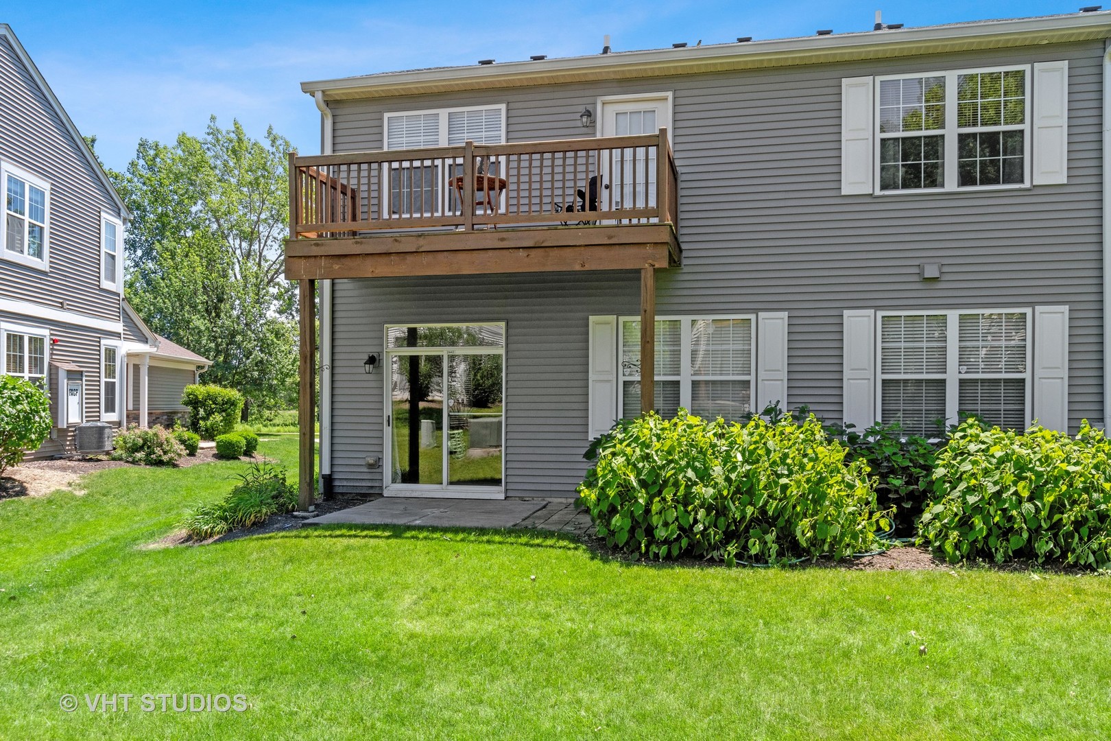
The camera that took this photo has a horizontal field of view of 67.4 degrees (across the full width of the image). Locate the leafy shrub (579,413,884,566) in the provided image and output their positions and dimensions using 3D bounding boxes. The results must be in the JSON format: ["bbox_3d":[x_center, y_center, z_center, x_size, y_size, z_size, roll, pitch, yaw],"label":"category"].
[{"bbox_3d":[1.732,1.095,8.322,3.000,1.330,1.600,0,-1,12],"label":"leafy shrub"}]

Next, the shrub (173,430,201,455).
[{"bbox_3d":[-8.799,1.691,19.800,0.750,0.640,0.720,1,-1,-27],"label":"shrub"}]

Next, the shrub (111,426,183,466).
[{"bbox_3d":[-8.406,1.539,17.200,1.500,0.820,1.300,1,-1,-27],"label":"shrub"}]

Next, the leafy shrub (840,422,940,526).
[{"bbox_3d":[3.912,1.190,9.600,1.350,1.150,1.100,0,-1,12],"label":"leafy shrub"}]

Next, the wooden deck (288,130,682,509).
[{"bbox_3d":[-0.846,-0.471,10.786,4.850,4.470,1.800,0,-1,12],"label":"wooden deck"}]

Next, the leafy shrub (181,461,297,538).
[{"bbox_3d":[-3.560,1.463,9.691,0.900,0.700,1.700,0,-1,12],"label":"leafy shrub"}]

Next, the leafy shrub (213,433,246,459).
[{"bbox_3d":[-7.463,1.706,19.100,0.740,0.610,0.740,1,-1,-27],"label":"leafy shrub"}]

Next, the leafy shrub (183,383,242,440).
[{"bbox_3d":[-10.277,1.255,25.000,1.850,1.680,1.600,1,-1,-27],"label":"leafy shrub"}]

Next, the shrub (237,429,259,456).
[{"bbox_3d":[-7.467,1.702,20.100,0.680,0.640,0.680,1,-1,-27],"label":"shrub"}]

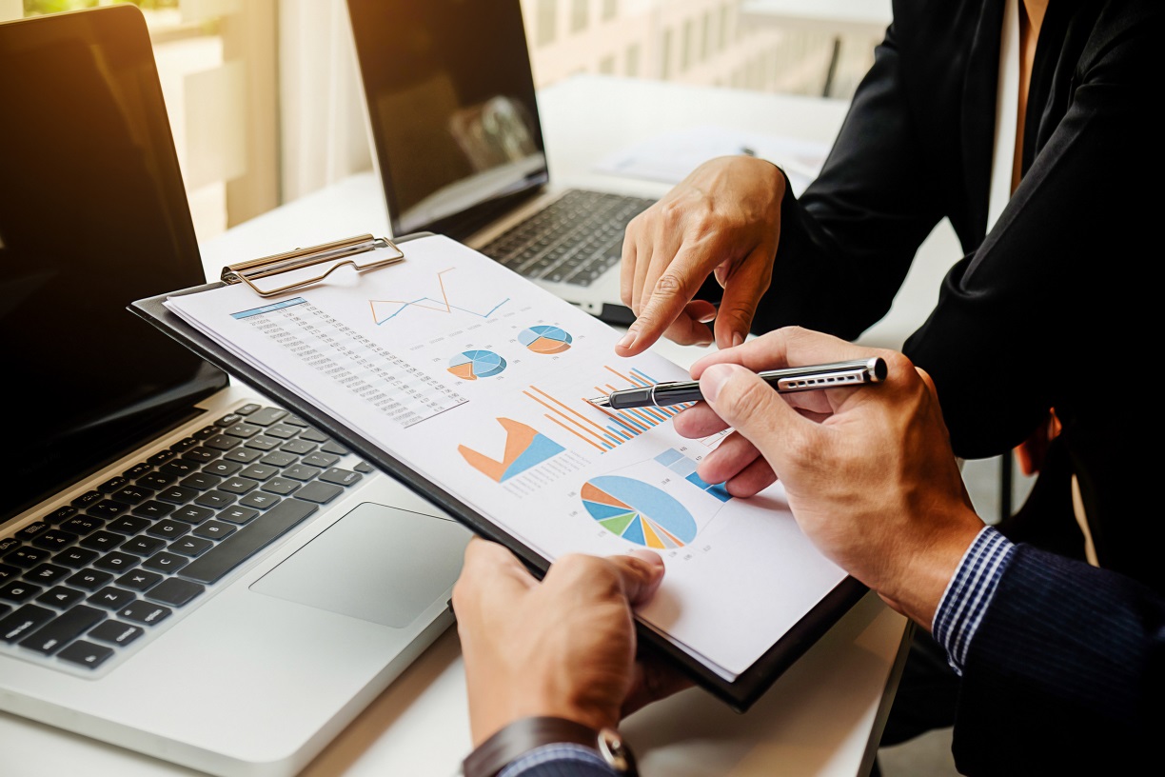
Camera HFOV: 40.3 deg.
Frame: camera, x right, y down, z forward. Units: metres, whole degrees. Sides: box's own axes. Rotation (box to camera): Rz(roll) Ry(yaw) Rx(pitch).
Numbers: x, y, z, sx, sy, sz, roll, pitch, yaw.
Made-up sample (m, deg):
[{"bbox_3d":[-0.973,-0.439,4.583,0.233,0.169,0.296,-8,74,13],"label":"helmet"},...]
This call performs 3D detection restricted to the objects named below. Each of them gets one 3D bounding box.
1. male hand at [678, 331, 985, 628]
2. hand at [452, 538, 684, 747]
[{"bbox_3d":[0.112,0.031,0.692,0.158,0.100,0.095,36,0,19],"label":"male hand"},{"bbox_3d":[-0.006,0.088,0.597,0.098,0.070,0.135,6,34,9],"label":"hand"}]

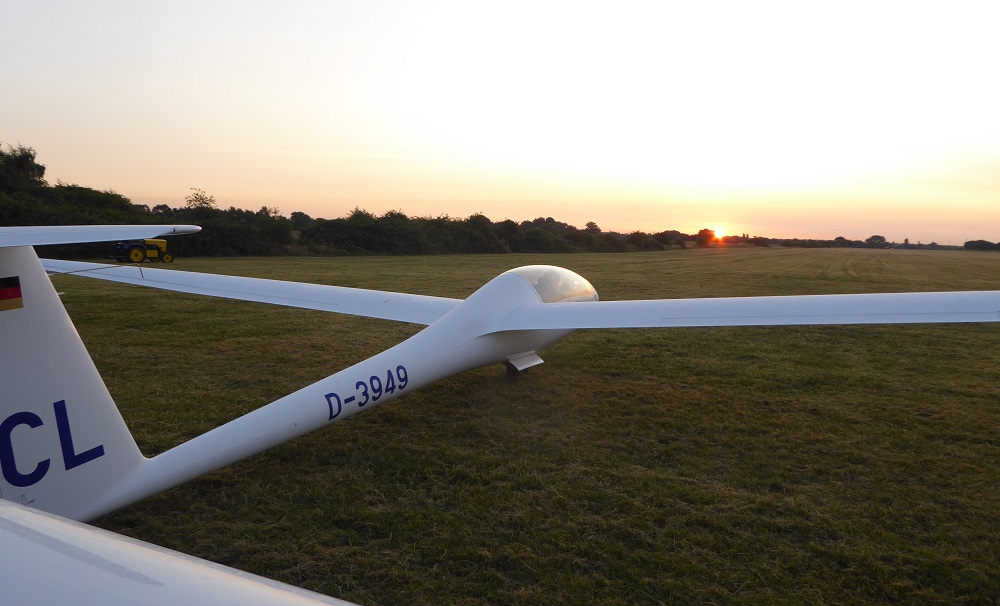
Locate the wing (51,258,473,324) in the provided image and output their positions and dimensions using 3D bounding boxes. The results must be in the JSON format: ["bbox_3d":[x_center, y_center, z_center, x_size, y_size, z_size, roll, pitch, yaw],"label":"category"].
[{"bbox_3d":[-3.535,-0.239,7.973,6.915,0.165,0.920,6,13,24],"label":"wing"}]

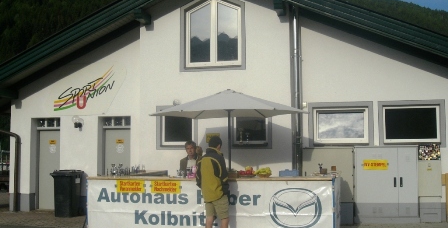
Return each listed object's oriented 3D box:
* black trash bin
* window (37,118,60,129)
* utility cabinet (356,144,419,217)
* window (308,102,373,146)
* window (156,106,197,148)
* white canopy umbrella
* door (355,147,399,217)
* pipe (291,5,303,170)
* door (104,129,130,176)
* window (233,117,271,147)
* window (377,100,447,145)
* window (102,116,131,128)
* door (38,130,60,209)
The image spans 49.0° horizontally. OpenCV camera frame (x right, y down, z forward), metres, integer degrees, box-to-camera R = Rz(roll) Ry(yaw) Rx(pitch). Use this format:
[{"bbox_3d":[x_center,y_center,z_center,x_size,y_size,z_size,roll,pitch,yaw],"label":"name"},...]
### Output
[{"bbox_3d":[-3.676,1.861,11.563,0.540,1.060,0.660,-1,-4,11],"label":"black trash bin"},{"bbox_3d":[-4.457,0.242,12.735,0.820,0.251,0.120,-1,-4,14],"label":"window"},{"bbox_3d":[3.418,1.459,10.432,1.266,1.525,0.380,-1,-4,13],"label":"utility cabinet"},{"bbox_3d":[2.577,0.236,10.875,1.392,0.975,0.140,-1,-4,13],"label":"window"},{"bbox_3d":[-1.076,0.332,11.471,1.022,1.020,0.150,-1,-4,14],"label":"window"},{"bbox_3d":[0.108,0.846,8.219,2.680,2.541,2.450,0,-4,0],"label":"white canopy umbrella"},{"bbox_3d":[3.195,1.425,10.312,0.876,1.441,0.050,-1,-4,13],"label":"door"},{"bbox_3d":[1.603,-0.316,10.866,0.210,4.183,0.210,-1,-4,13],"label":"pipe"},{"bbox_3d":[-2.599,1.382,12.213,0.826,2.043,0.100,-1,-4,14],"label":"door"},{"bbox_3d":[0.624,0.318,11.057,0.937,0.938,0.150,-1,-4,14],"label":"window"},{"bbox_3d":[3.987,0.216,10.449,1.330,0.995,0.150,-1,-4,14],"label":"window"},{"bbox_3d":[-2.676,0.212,12.313,0.801,0.301,0.090,-1,-4,13],"label":"window"},{"bbox_3d":[-4.436,1.436,12.659,0.748,2.025,0.070,-1,-4,13],"label":"door"}]

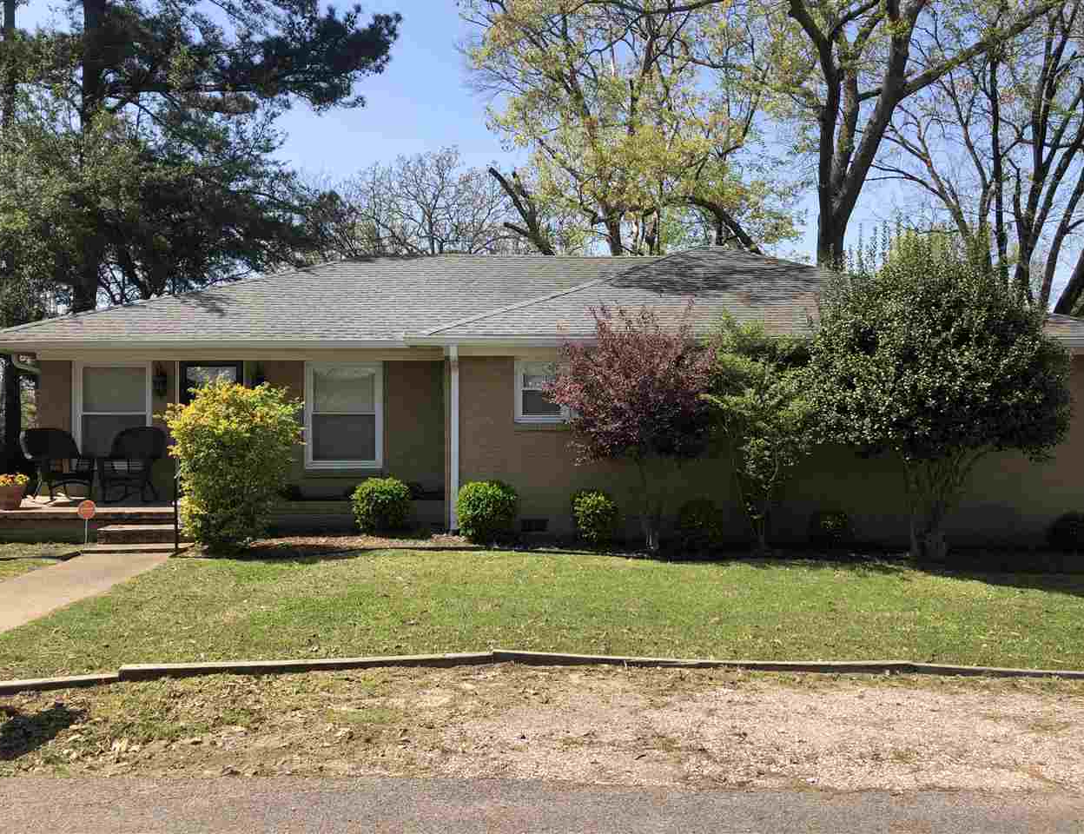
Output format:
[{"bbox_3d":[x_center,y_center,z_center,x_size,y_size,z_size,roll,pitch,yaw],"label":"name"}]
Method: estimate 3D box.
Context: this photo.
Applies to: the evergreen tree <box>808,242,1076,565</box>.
[{"bbox_3d":[4.820,-0.260,10.900,3.180,3.980,2.850,0,0,0],"label":"evergreen tree"}]

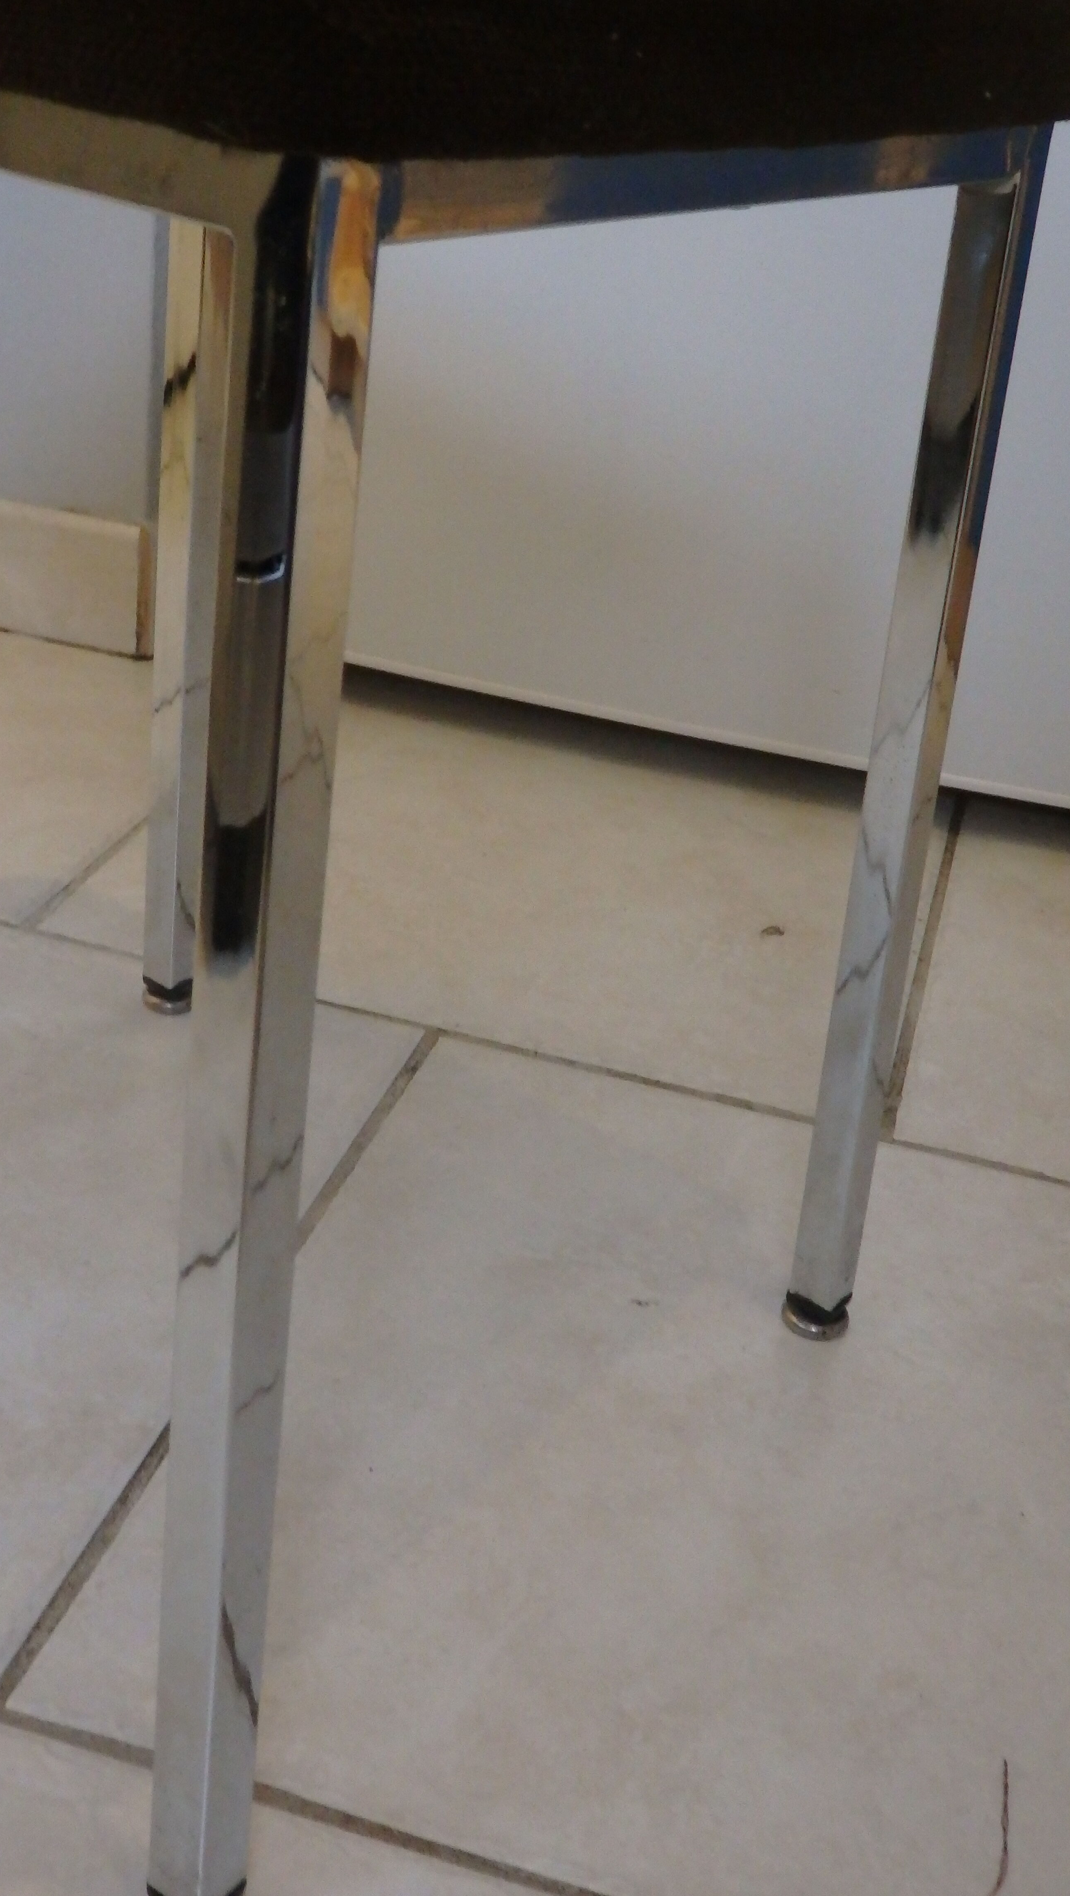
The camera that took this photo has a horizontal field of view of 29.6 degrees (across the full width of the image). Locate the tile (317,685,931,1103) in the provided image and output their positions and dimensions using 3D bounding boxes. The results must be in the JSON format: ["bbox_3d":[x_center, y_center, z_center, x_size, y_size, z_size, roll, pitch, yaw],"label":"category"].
[{"bbox_3d":[0.008,-0.048,1.161,0.429,0.010,0.429,13,28,10],"label":"tile"}]

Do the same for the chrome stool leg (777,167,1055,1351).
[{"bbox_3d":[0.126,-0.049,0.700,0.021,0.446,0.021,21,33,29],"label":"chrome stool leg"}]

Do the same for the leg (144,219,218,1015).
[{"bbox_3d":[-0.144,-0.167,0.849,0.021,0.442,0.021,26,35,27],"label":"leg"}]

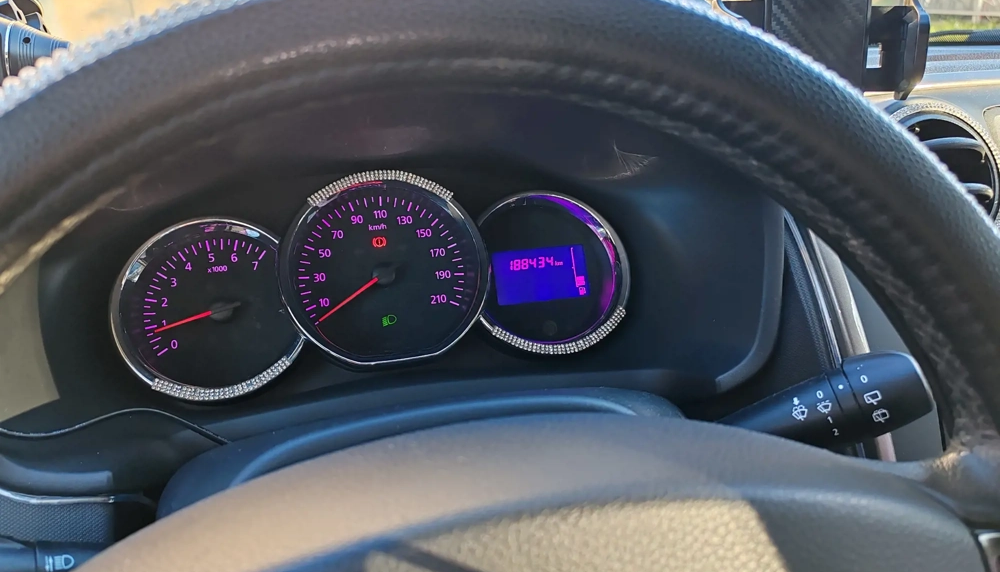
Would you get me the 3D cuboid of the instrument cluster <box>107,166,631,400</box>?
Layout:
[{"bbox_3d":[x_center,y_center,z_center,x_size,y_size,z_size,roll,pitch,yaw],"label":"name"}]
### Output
[{"bbox_3d":[-0.066,-0.005,0.451,0.290,0.124,0.050,-6,-14,-14],"label":"instrument cluster"}]

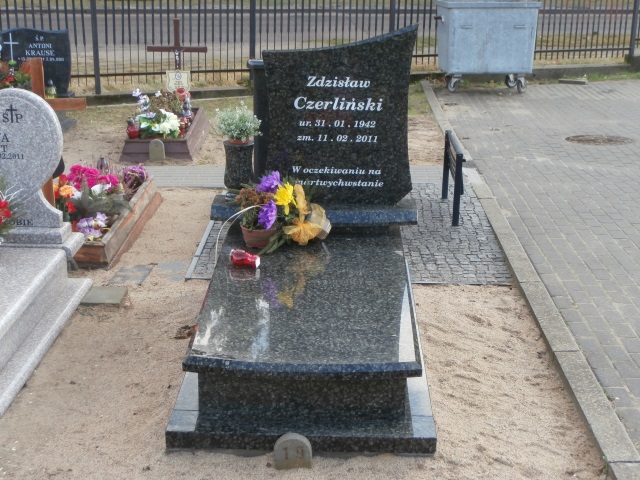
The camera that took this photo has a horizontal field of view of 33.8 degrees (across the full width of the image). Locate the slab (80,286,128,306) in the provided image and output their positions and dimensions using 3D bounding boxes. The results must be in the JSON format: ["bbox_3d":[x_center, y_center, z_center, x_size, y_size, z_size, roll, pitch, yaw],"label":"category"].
[{"bbox_3d":[-1.119,0.306,5.437,0.220,0.040,0.250,1,18,0],"label":"slab"}]

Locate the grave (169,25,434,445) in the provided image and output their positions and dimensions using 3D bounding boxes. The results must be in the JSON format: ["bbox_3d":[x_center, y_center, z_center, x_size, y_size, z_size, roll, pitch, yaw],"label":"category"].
[{"bbox_3d":[-0.038,-0.166,4.495,1.000,1.343,1.905,1,18,1],"label":"grave"}]

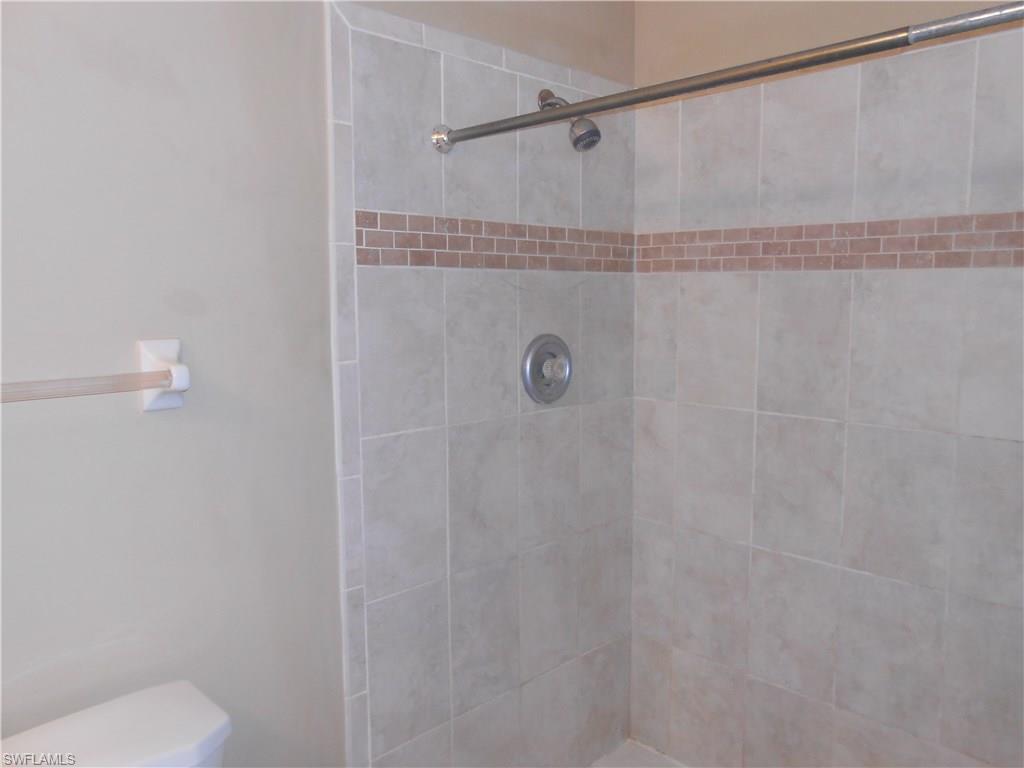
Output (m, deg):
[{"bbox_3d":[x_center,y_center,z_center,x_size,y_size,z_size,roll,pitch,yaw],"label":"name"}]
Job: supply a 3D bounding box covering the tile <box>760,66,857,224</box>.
[{"bbox_3d":[0.614,-0.484,1.589,0.009,0.293,0.198,-6,9,-44],"label":"tile"}]

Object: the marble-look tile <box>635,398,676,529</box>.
[{"bbox_3d":[0.357,0.195,1.927,0.009,0.304,0.126,-6,9,-44],"label":"marble-look tile"}]

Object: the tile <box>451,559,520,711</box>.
[{"bbox_3d":[-0.057,0.535,1.649,0.199,0.304,0.009,-6,9,-44],"label":"tile"}]

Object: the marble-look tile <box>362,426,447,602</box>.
[{"bbox_3d":[-0.207,0.250,1.502,0.201,0.311,0.010,-6,9,-44],"label":"marble-look tile"}]

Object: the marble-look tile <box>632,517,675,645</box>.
[{"bbox_3d":[0.375,0.521,2.040,0.010,0.319,0.132,-6,9,-44],"label":"marble-look tile"}]

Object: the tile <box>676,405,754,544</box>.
[{"bbox_3d":[0.485,0.211,1.848,0.010,0.311,0.204,-6,9,-44],"label":"tile"}]

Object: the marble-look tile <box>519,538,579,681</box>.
[{"bbox_3d":[0.088,0.530,1.823,0.205,0.310,0.010,-6,9,-44],"label":"marble-look tile"}]

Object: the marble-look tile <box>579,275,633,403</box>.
[{"bbox_3d":[0.230,-0.109,1.867,0.205,0.307,0.009,-6,9,-44],"label":"marble-look tile"}]

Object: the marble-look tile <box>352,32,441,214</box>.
[{"bbox_3d":[-0.214,-0.483,1.455,0.205,0.316,0.010,-6,9,-44],"label":"marble-look tile"}]

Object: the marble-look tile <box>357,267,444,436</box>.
[{"bbox_3d":[-0.212,-0.065,1.500,0.205,0.320,0.010,-6,9,-44],"label":"marble-look tile"}]

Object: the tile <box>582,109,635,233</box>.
[{"bbox_3d":[0.228,-0.513,1.824,0.205,0.302,0.009,-6,9,-44],"label":"tile"}]

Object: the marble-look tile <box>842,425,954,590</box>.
[{"bbox_3d":[0.776,0.241,1.556,0.010,0.311,0.203,-6,9,-44],"label":"marble-look tile"}]

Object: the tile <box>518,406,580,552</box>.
[{"bbox_3d":[0.085,0.214,1.757,0.199,0.304,0.009,-6,9,-44],"label":"tile"}]

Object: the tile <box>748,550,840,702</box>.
[{"bbox_3d":[0.618,0.527,1.697,0.009,0.304,0.198,-6,9,-44],"label":"tile"}]

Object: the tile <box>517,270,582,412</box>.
[{"bbox_3d":[0.086,-0.095,1.757,0.205,0.313,0.010,-6,9,-44],"label":"tile"}]

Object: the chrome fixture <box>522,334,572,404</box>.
[{"bbox_3d":[0.103,-0.032,1.772,0.164,0.164,0.055,-6,9,-44],"label":"chrome fixture"}]

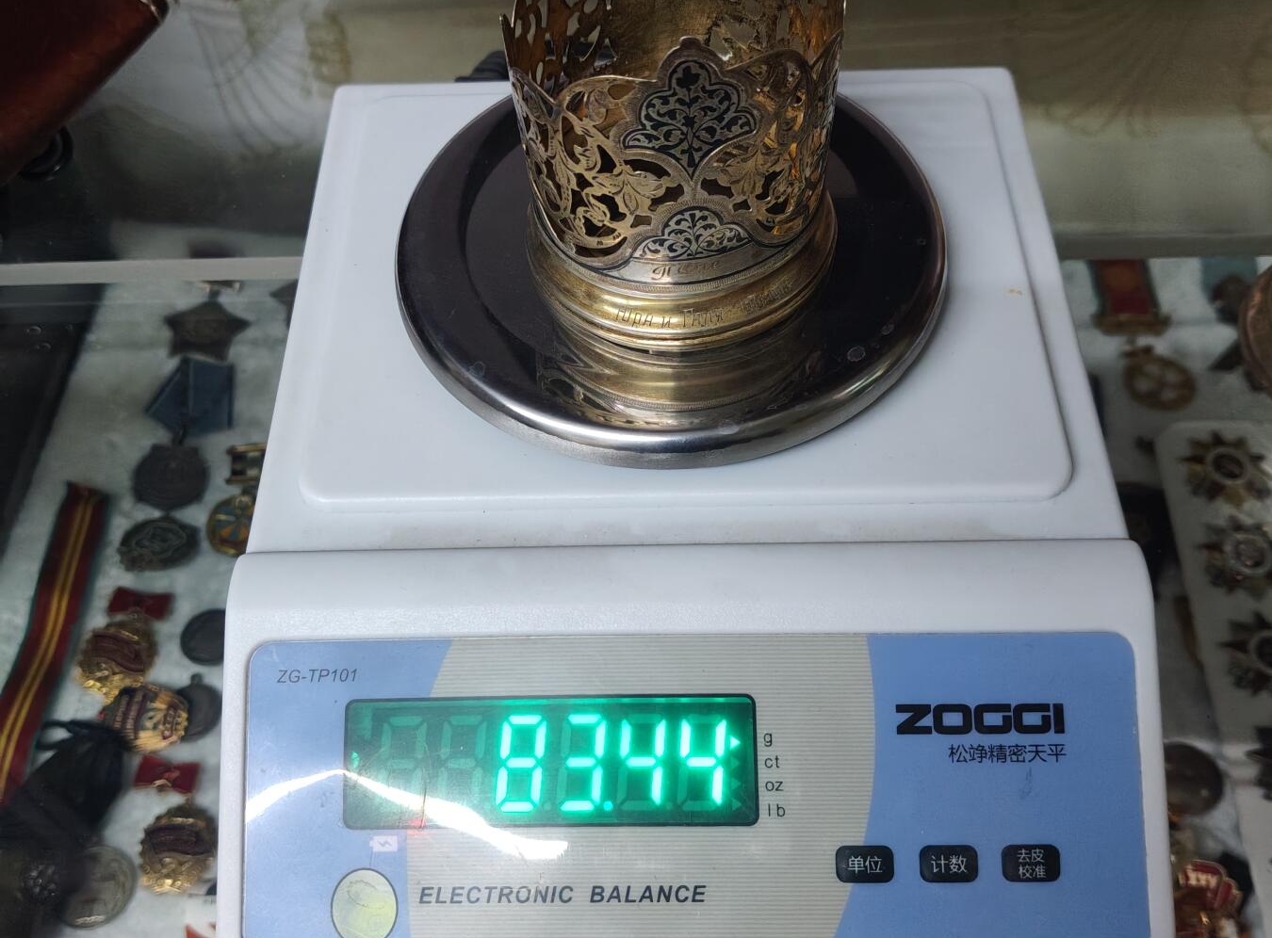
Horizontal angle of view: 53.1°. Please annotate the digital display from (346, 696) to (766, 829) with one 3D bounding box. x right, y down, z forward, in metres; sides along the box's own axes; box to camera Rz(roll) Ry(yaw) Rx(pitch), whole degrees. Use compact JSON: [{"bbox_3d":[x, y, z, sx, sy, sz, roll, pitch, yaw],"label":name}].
[{"bbox_3d":[-0.017,0.060,0.264,0.085,0.005,0.026,-1,82,2],"label":"digital display"}]

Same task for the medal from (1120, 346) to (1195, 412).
[{"bbox_3d":[0.275,-0.048,0.673,0.037,0.004,0.044,-12,57,-5],"label":"medal"}]

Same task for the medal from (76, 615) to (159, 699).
[{"bbox_3d":[-0.245,0.089,0.604,0.035,0.004,0.045,2,56,4],"label":"medal"}]

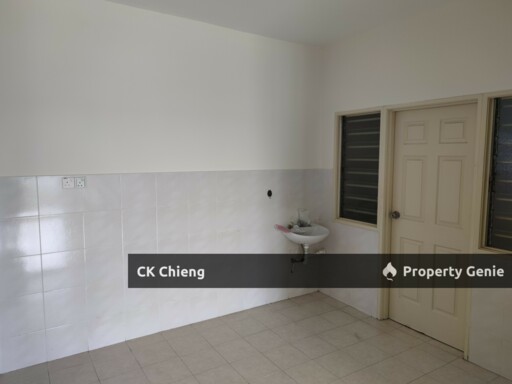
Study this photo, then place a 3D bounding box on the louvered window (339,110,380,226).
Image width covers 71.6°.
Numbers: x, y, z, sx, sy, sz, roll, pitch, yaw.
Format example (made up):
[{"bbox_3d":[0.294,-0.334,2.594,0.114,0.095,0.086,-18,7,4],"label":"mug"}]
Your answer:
[{"bbox_3d":[1.094,-0.246,3.751,0.090,1.158,0.581,-3,6,-31],"label":"louvered window"}]

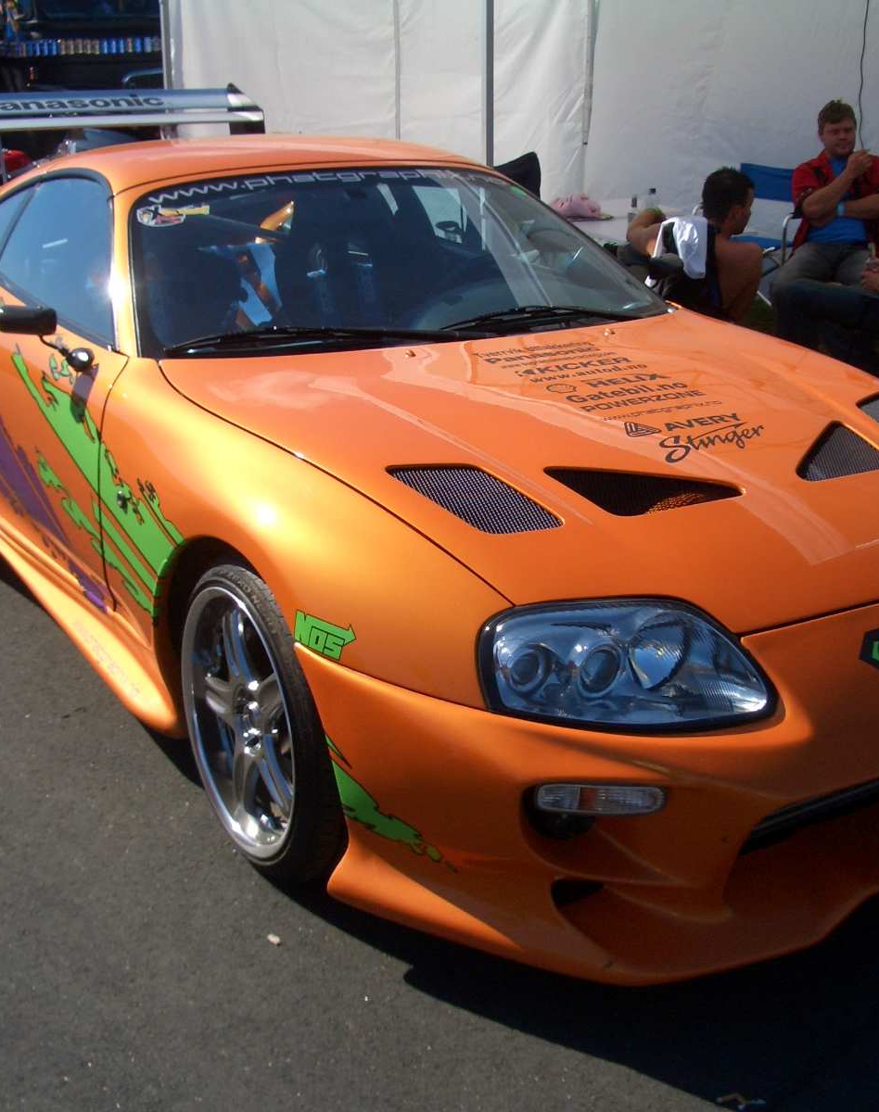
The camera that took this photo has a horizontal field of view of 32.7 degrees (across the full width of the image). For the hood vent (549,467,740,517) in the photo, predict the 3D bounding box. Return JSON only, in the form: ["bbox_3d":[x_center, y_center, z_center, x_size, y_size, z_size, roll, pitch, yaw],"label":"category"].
[{"bbox_3d":[0.369,-0.129,2.704,0.297,0.040,0.204,-15,40,-28],"label":"hood vent"}]

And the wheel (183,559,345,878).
[{"bbox_3d":[-0.285,0.293,2.866,0.240,0.625,0.625,-11,21,-30],"label":"wheel"}]

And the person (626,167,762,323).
[{"bbox_3d":[0.885,-0.813,5.401,0.540,1.120,0.760,-9,20,-25],"label":"person"}]

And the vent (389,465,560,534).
[{"bbox_3d":[0.054,-0.095,2.588,0.185,0.035,0.295,-11,33,-31],"label":"vent"}]

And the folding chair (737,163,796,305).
[{"bbox_3d":[1.466,-1.354,7.269,0.620,0.970,0.560,-15,23,-39],"label":"folding chair"}]

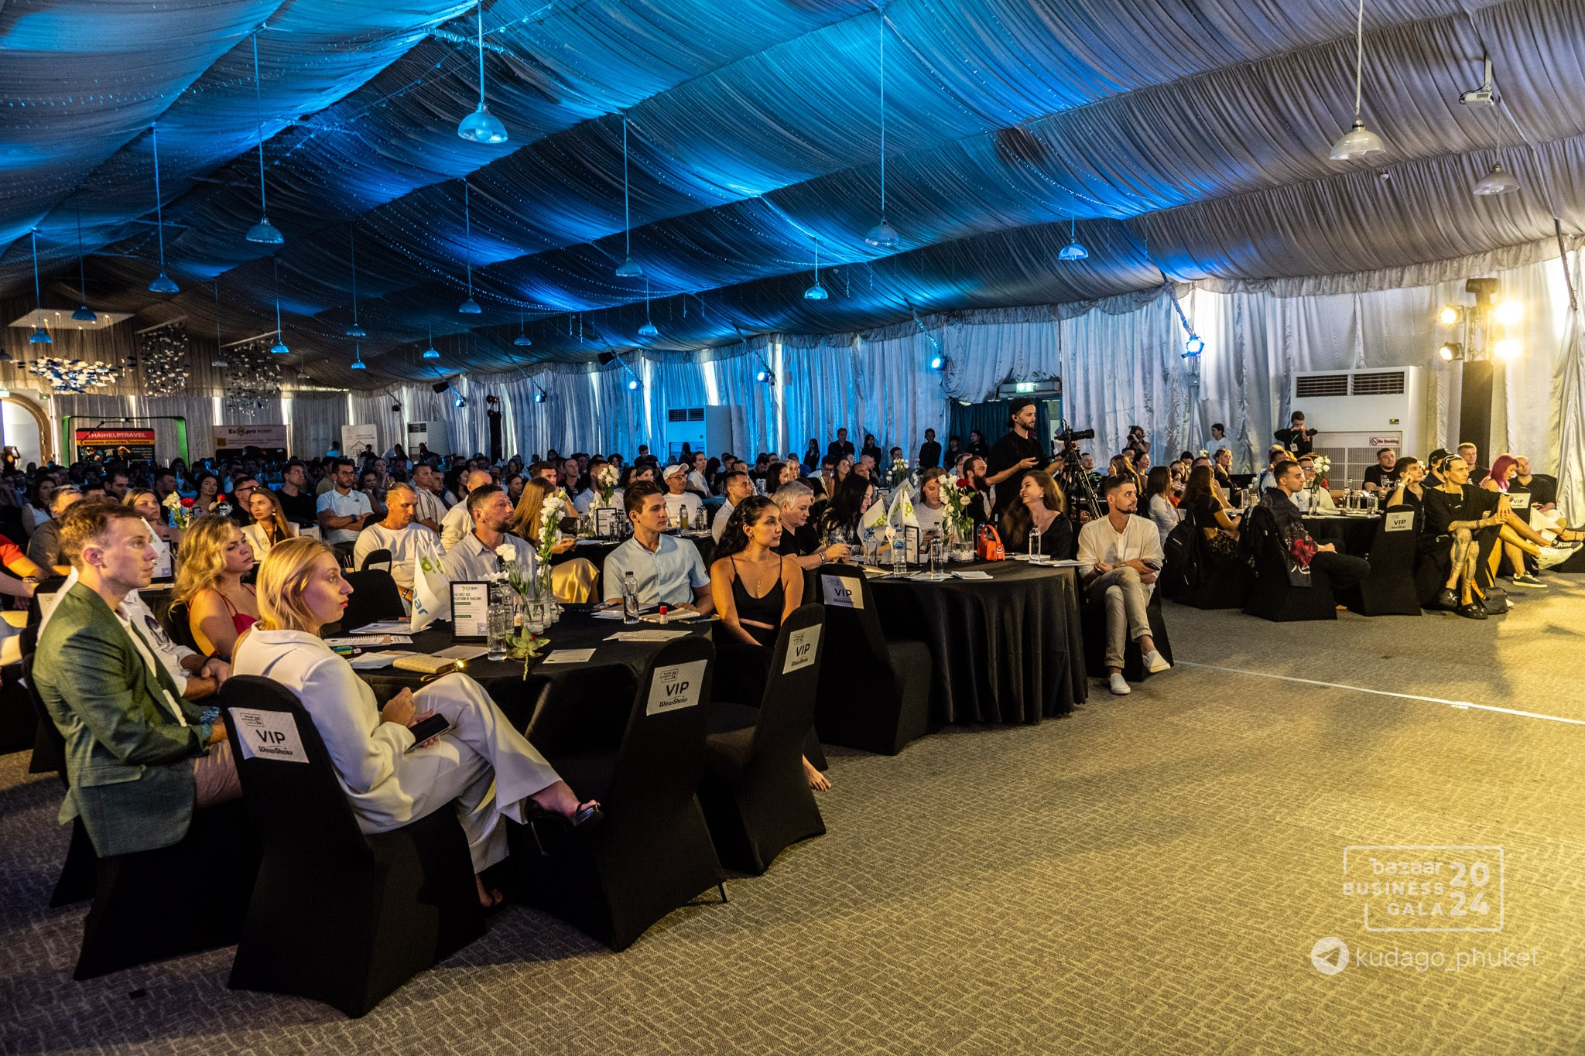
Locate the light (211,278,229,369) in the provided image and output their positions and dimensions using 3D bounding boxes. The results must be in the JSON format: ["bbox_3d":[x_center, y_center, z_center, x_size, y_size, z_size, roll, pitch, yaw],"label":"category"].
[{"bbox_3d":[-15.302,-5.490,28.166,0.370,2.340,0.370,-1,5,0],"label":"light"}]

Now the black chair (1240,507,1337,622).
[{"bbox_3d":[4.222,0.295,9.031,0.580,0.935,0.460,-1,5,-9],"label":"black chair"}]

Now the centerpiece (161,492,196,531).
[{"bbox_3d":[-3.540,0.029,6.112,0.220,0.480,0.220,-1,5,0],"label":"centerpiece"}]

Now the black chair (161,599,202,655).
[{"bbox_3d":[-2.249,0.753,4.434,0.580,0.935,0.460,-1,5,-5],"label":"black chair"}]

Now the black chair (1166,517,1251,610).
[{"bbox_3d":[3.769,0.236,9.547,0.570,0.906,0.470,-3,5,-25],"label":"black chair"}]

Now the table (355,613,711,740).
[{"bbox_3d":[-1.080,0.798,4.182,1.580,0.756,1.580,-1,4,0],"label":"table"}]

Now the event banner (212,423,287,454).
[{"bbox_3d":[-18.516,-2.290,35.908,2.300,2.500,0.100,-4,6,-40],"label":"event banner"}]

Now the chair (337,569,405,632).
[{"bbox_3d":[-1.791,0.666,4.944,0.570,0.920,0.450,2,5,28],"label":"chair"}]

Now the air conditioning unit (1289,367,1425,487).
[{"bbox_3d":[7.648,-0.941,14.315,1.600,2.370,0.660,4,6,44],"label":"air conditioning unit"}]

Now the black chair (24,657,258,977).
[{"bbox_3d":[-1.954,0.798,3.258,0.570,0.920,0.450,-3,5,-30],"label":"black chair"}]

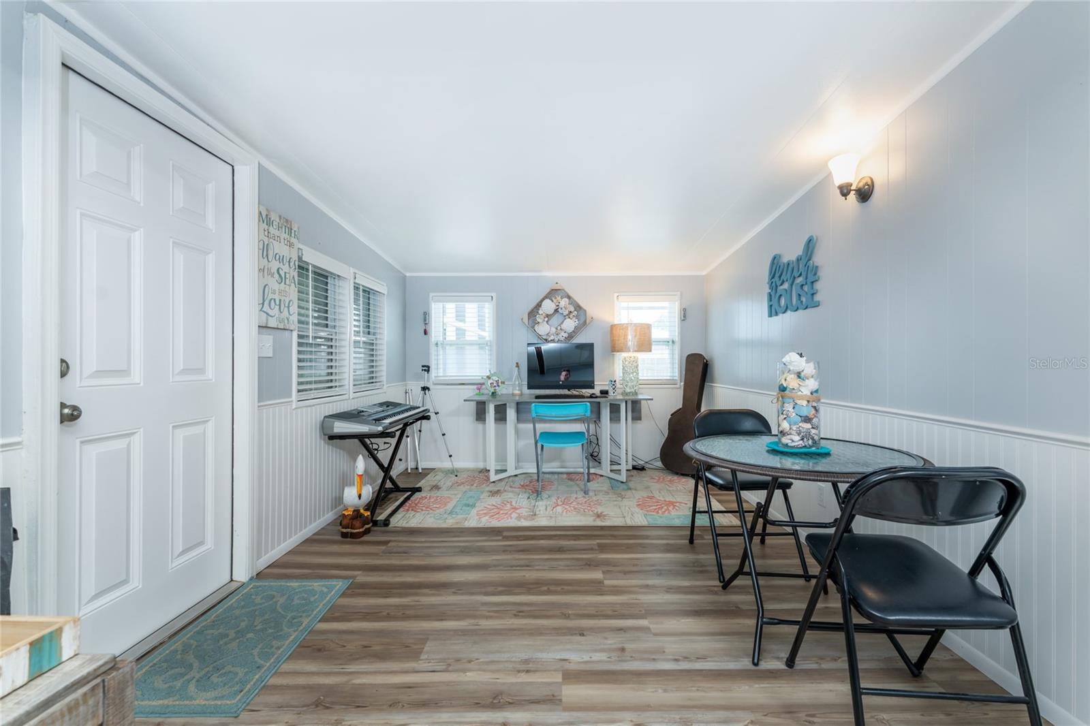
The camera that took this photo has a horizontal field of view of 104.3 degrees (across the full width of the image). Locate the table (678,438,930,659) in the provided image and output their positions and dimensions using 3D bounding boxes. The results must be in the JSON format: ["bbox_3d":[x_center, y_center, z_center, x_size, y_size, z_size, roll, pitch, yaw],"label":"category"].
[{"bbox_3d":[1.020,0.710,1.750,0.860,0.710,0.860,0,0,1],"label":"table"}]

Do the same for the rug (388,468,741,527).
[{"bbox_3d":[0.105,1.075,3.535,2.460,0.010,1.530,0,0,2],"label":"rug"}]

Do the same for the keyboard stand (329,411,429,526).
[{"bbox_3d":[-1.175,0.748,3.130,0.440,0.635,0.800,0,0,1],"label":"keyboard stand"}]

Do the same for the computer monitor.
[{"bbox_3d":[0.150,0.065,4.060,0.640,0.490,0.170,0,0,1],"label":"computer monitor"}]

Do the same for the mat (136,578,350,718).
[{"bbox_3d":[-1.185,1.060,1.685,0.510,0.010,0.820,0,0,-1],"label":"mat"}]

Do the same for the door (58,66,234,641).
[{"bbox_3d":[-1.551,0.054,1.719,0.045,2.010,0.790,0,0,2],"label":"door"}]

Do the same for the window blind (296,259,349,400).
[{"bbox_3d":[-1.456,-0.211,2.848,0.060,0.888,0.618,0,0,2],"label":"window blind"}]

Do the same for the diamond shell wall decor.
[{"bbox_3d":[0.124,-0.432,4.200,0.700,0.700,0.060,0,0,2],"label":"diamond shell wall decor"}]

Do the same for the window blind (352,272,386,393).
[{"bbox_3d":[-1.435,-0.225,3.513,0.060,0.914,0.597,0,0,2],"label":"window blind"}]

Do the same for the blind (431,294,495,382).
[{"bbox_3d":[-0.820,-0.254,4.260,0.635,0.885,0.050,0,0,1],"label":"blind"}]

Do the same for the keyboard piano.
[{"bbox_3d":[-1.181,0.392,3.135,0.366,0.120,0.960,0,0,2],"label":"keyboard piano"}]

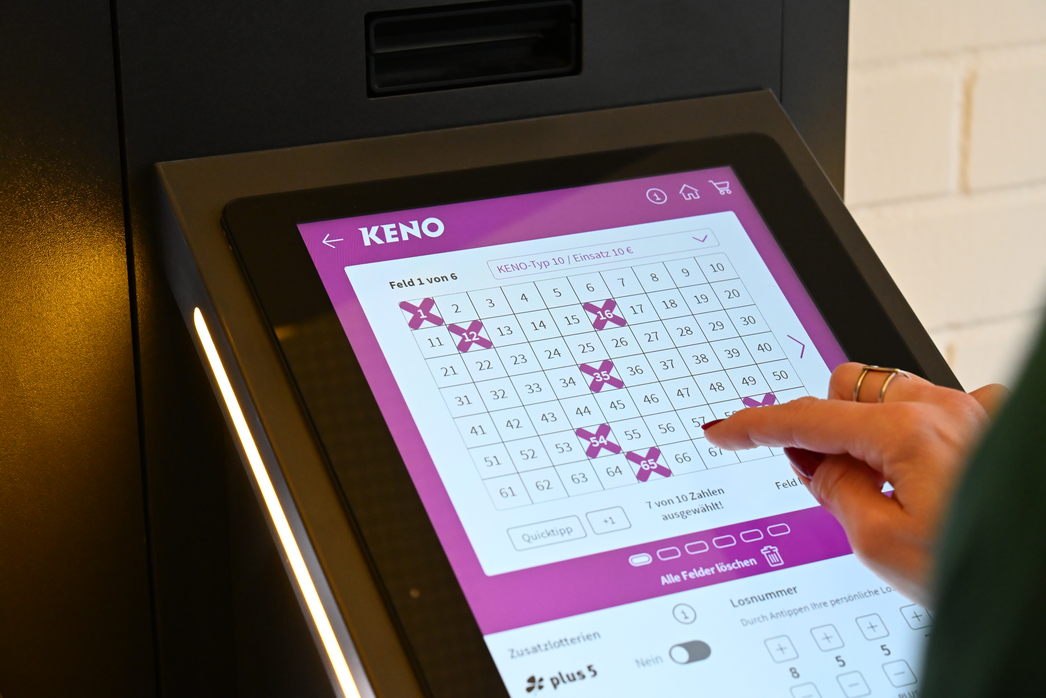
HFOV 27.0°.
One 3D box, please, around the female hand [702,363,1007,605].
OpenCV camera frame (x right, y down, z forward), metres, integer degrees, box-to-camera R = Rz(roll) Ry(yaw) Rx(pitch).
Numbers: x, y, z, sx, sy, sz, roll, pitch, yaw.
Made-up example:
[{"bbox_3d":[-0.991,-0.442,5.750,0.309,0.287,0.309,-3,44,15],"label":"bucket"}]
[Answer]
[{"bbox_3d":[0.127,0.044,0.762,0.095,0.072,0.155,-7,15,-44],"label":"female hand"}]

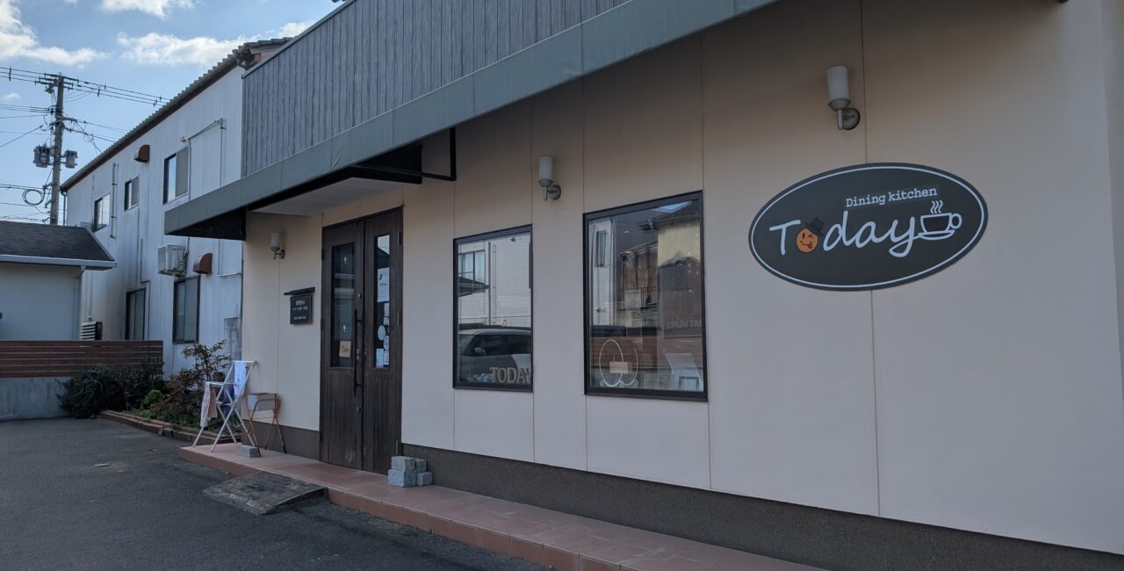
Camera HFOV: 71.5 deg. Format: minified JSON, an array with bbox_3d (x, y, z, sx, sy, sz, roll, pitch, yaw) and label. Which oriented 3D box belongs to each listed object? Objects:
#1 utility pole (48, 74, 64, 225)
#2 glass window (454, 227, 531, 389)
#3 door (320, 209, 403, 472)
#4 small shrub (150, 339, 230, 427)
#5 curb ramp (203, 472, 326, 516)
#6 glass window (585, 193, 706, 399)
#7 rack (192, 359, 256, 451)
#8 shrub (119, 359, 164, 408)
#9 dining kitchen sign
[{"bbox_3d":[-20.364,-2.376,31.303,0.350,12.570,0.350,4,-6,-43],"label":"utility pole"},{"bbox_3d":[-0.545,0.194,5.988,0.080,1.218,0.982,4,-6,-43],"label":"glass window"},{"bbox_3d":[-1.948,0.535,7.466,0.080,2.400,1.560,4,-6,-43],"label":"door"},{"bbox_3d":[-5.602,1.502,11.723,1.050,1.280,1.050,4,-6,-43],"label":"small shrub"},{"bbox_3d":[-2.564,1.747,6.677,0.530,0.140,1.330,4,-6,-43],"label":"curb ramp"},{"bbox_3d":[0.490,0.087,4.887,0.080,1.227,0.996,4,-6,-43],"label":"glass window"},{"bbox_3d":[-3.921,1.377,9.065,0.550,1.000,0.600,4,-6,-43],"label":"rack"},{"bbox_3d":[-7.877,1.848,14.600,0.800,0.920,0.800,4,-6,-43],"label":"shrub"},{"bbox_3d":[1.448,-0.272,3.857,0.030,0.609,1.219,4,-6,-43],"label":"dining kitchen sign"}]

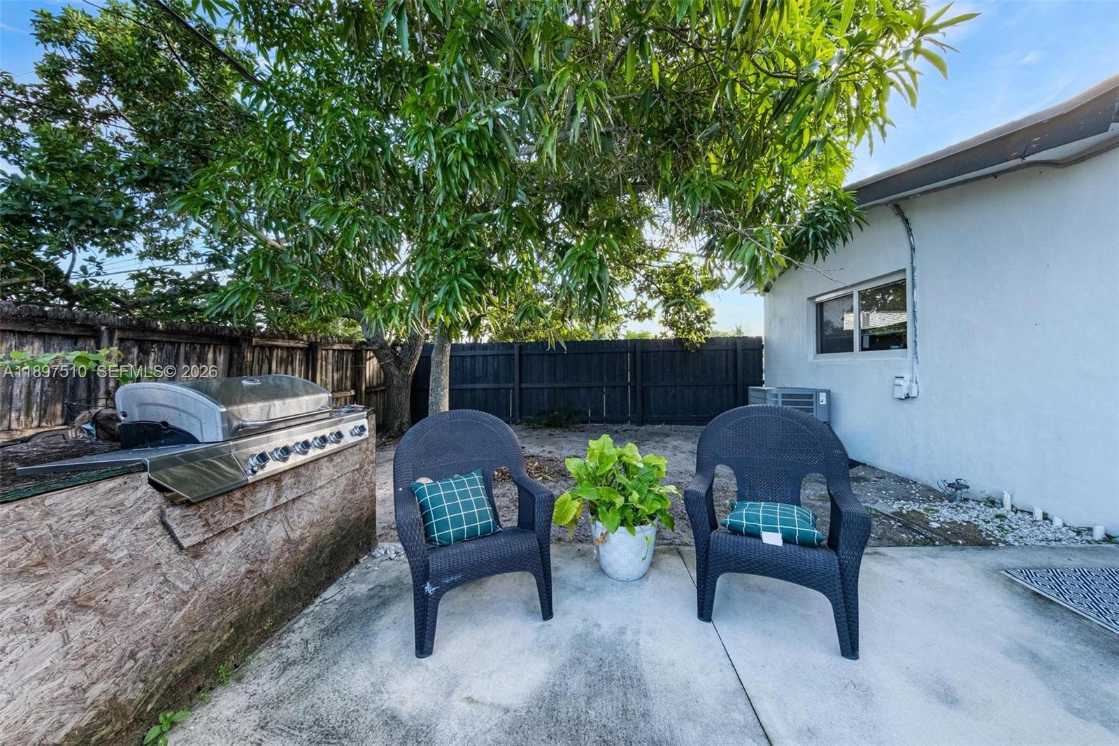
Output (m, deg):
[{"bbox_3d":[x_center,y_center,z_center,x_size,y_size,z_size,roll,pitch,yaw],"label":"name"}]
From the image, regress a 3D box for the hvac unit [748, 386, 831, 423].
[{"bbox_3d":[3.338,0.452,5.477,0.780,0.460,0.720,0,0,6],"label":"hvac unit"}]

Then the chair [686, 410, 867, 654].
[{"bbox_3d":[1.020,0.658,1.858,0.690,0.925,0.660,0,0,25],"label":"chair"}]

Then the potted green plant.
[{"bbox_3d":[0.318,0.735,2.100,0.680,0.770,0.620,0,0,0],"label":"potted green plant"}]

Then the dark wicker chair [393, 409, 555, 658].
[{"bbox_3d":[-0.447,0.663,1.858,0.690,0.915,0.660,0,0,-25],"label":"dark wicker chair"}]

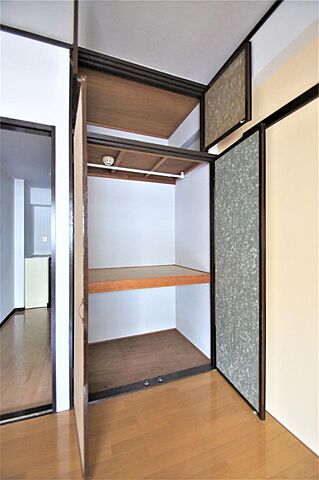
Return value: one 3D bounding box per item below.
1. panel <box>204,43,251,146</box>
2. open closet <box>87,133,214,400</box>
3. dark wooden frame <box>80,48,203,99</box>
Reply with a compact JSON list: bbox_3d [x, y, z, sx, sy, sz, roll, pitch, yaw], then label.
[{"bbox_3d":[0.485,-0.990,1.460,0.030,0.515,0.450,0,0,-22],"label":"panel"},{"bbox_3d":[-0.175,0.190,1.850,1.100,1.820,0.760,0,0,-22],"label":"open closet"},{"bbox_3d":[-0.092,-1.222,1.514,1.009,0.106,0.075,0,0,-22],"label":"dark wooden frame"}]

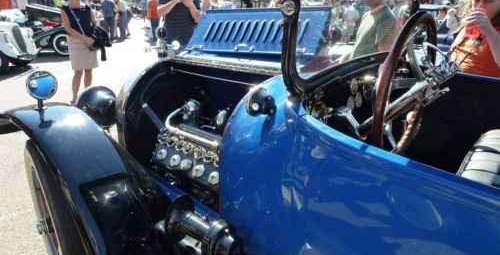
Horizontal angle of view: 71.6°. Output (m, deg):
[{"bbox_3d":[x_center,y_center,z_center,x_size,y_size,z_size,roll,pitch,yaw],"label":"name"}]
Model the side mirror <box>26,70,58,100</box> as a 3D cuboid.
[{"bbox_3d":[-0.898,-0.182,1.500,0.120,0.125,0.040,-13,25,-37],"label":"side mirror"}]

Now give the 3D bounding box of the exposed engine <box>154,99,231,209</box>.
[{"bbox_3d":[-0.162,0.170,1.772,0.500,0.500,0.620,-16,27,-42],"label":"exposed engine"}]

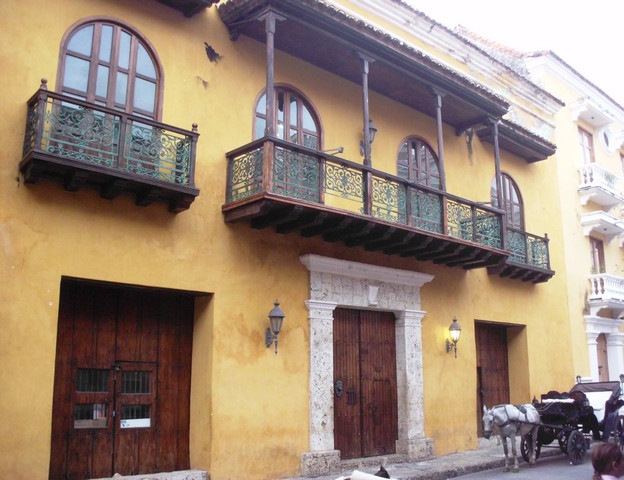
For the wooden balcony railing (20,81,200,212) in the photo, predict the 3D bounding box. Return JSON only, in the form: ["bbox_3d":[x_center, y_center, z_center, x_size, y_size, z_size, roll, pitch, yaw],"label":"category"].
[{"bbox_3d":[-3.141,-1.414,11.305,2.927,1.499,0.673,11,-16,-44],"label":"wooden balcony railing"}]

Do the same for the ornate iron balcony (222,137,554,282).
[{"bbox_3d":[2.946,-0.260,16.840,11.761,1.408,1.244,11,-16,-44],"label":"ornate iron balcony"}]

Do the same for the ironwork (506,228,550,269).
[{"bbox_3d":[5.987,0.292,20.271,2.754,1.051,0.612,11,-16,-44],"label":"ironwork"}]

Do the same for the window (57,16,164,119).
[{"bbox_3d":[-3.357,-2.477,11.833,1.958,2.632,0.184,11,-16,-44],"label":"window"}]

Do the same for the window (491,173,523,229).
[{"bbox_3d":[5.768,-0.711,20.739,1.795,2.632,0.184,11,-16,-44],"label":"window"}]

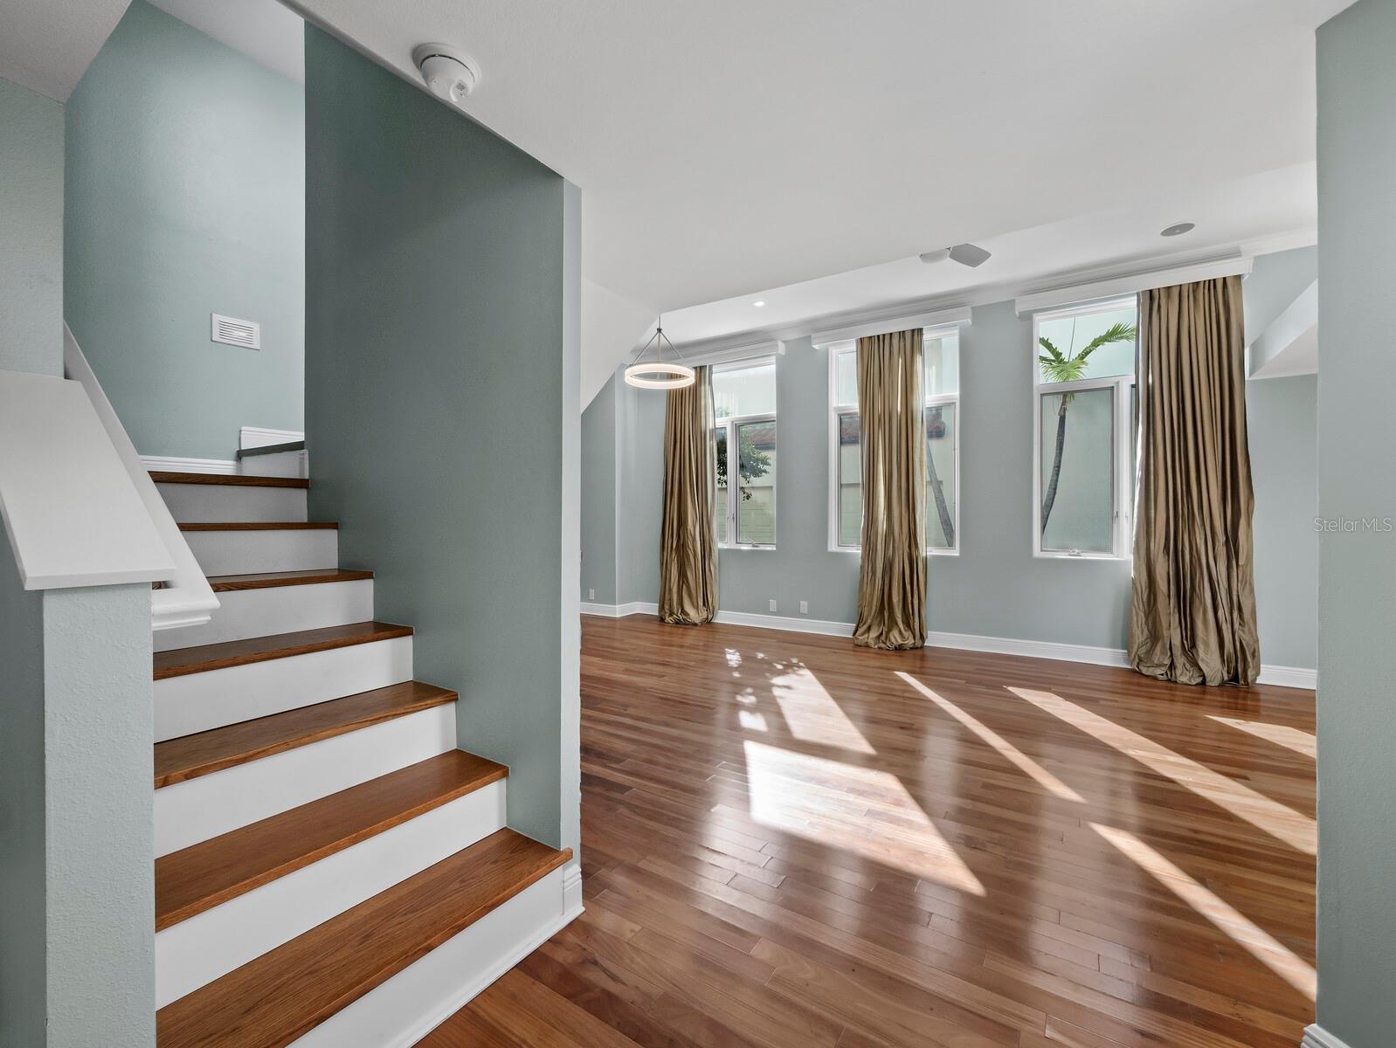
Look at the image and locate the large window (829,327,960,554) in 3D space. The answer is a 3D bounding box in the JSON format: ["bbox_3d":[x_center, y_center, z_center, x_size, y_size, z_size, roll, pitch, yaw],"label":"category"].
[{"bbox_3d":[1.896,-0.769,5.502,1.246,2.109,0.090,0,0,35],"label":"large window"}]

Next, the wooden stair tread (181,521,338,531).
[{"bbox_3d":[-1.887,0.010,2.166,0.308,0.027,0.816,0,0,35],"label":"wooden stair tread"}]

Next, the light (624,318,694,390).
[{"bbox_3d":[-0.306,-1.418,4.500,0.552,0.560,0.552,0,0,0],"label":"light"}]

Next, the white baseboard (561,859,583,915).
[{"bbox_3d":[-0.360,1.074,1.652,0.025,0.131,0.071,0,0,35],"label":"white baseboard"}]

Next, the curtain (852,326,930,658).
[{"bbox_3d":[1.786,-0.336,5.295,0.638,2.953,0.262,0,0,35],"label":"curtain"}]

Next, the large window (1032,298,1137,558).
[{"bbox_3d":[3.381,-0.759,4.481,1.236,2.095,0.090,0,0,35],"label":"large window"}]

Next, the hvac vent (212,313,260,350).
[{"bbox_3d":[-2.593,-1.085,3.196,0.028,0.155,0.222,0,0,35],"label":"hvac vent"}]

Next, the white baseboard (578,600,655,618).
[{"bbox_3d":[-0.987,1.065,7.138,0.912,0.150,0.479,0,0,35],"label":"white baseboard"}]

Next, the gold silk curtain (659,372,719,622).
[{"bbox_3d":[-0.126,-0.342,6.609,0.718,2.964,0.262,0,0,35],"label":"gold silk curtain"}]

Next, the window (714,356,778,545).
[{"bbox_3d":[0.417,-0.769,6.519,1.123,2.109,0.090,0,0,35],"label":"window"}]

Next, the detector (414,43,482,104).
[{"bbox_3d":[-0.547,-0.975,1.242,0.137,0.048,0.137,0,0,0],"label":"detector"}]

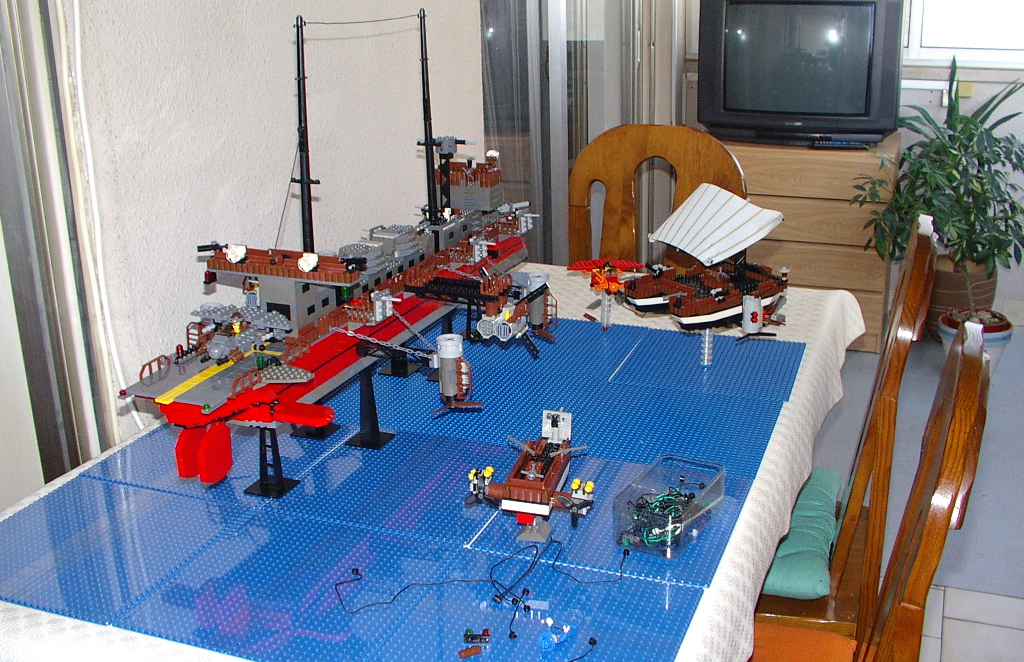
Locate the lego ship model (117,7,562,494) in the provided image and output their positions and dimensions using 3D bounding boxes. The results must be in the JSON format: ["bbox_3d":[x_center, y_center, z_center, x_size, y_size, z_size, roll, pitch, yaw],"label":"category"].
[{"bbox_3d":[-0.175,-0.160,1.513,0.350,0.530,0.970,6,19,20],"label":"lego ship model"}]

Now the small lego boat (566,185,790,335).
[{"bbox_3d":[0.294,-0.128,1.798,0.250,0.220,0.250,-12,21,-30],"label":"small lego boat"}]

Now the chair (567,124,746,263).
[{"bbox_3d":[0.240,0.101,2.399,0.430,1.015,0.500,6,19,20],"label":"chair"}]

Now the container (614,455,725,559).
[{"bbox_3d":[0.172,0.185,1.206,0.078,0.046,0.153,7,20,24],"label":"container"}]

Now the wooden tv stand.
[{"bbox_3d":[1.057,-0.373,4.278,0.745,0.720,0.500,6,19,20],"label":"wooden tv stand"}]

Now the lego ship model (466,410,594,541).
[{"bbox_3d":[0.037,0.157,1.209,0.143,0.105,0.158,4,19,16],"label":"lego ship model"}]

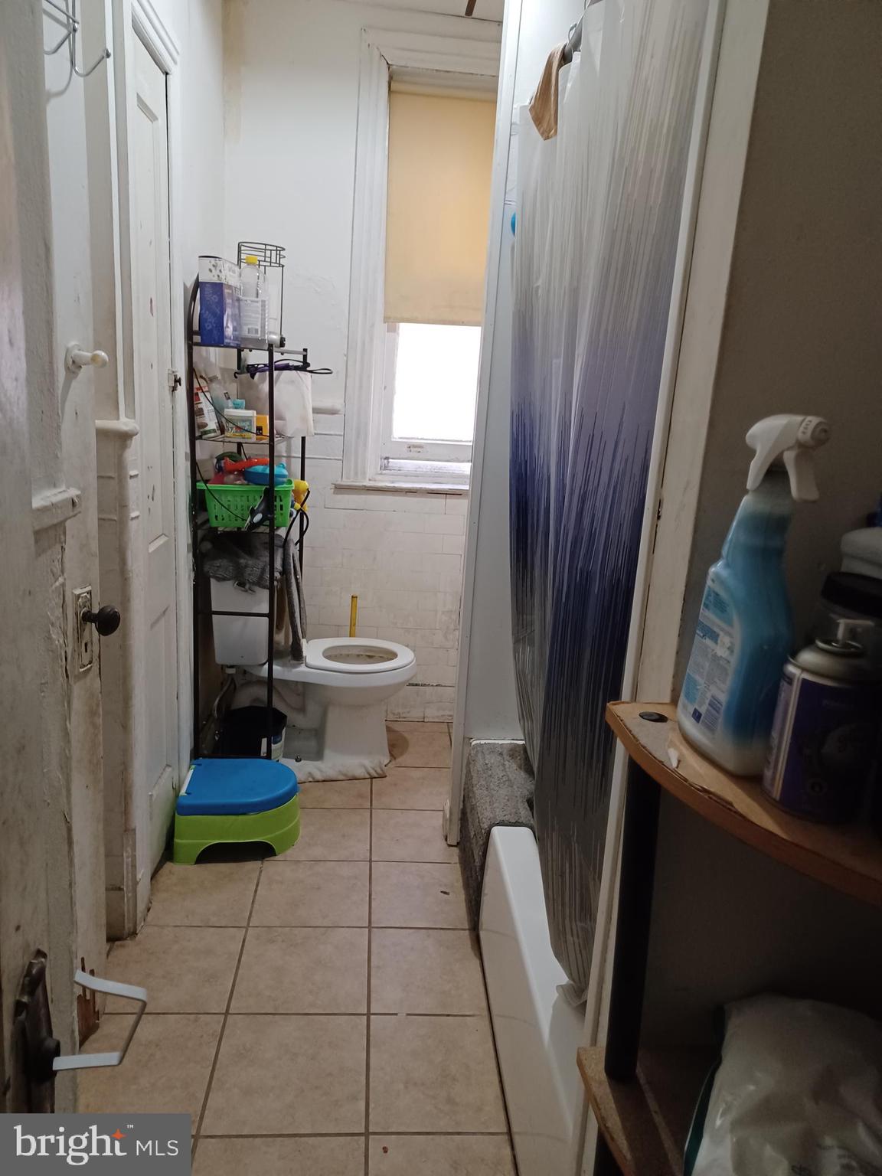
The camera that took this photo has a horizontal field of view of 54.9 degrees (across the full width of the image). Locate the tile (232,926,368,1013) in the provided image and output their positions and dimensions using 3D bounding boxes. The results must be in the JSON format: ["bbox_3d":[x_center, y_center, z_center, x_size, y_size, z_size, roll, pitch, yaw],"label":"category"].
[{"bbox_3d":[-0.326,0.910,2.024,0.305,0.010,0.300,2,14,-5],"label":"tile"}]

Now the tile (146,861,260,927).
[{"bbox_3d":[-0.644,0.822,2.292,0.282,0.010,0.300,2,14,-5],"label":"tile"}]

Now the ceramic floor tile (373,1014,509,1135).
[{"bbox_3d":[-0.004,0.984,1.728,0.285,0.010,0.300,3,14,-5],"label":"ceramic floor tile"}]

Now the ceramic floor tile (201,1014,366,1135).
[{"bbox_3d":[-0.304,0.986,1.731,0.305,0.010,0.300,2,14,-5],"label":"ceramic floor tile"}]

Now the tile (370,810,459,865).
[{"bbox_3d":[-0.062,0.765,2.614,0.300,0.010,0.300,3,14,-5],"label":"tile"}]

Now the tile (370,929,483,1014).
[{"bbox_3d":[-0.026,0.911,2.023,0.285,0.010,0.300,3,14,-5],"label":"tile"}]

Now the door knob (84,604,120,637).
[{"bbox_3d":[-0.618,0.058,1.545,0.058,0.056,0.056,7,14,12],"label":"door knob"}]

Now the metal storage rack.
[{"bbox_3d":[-0.624,-0.217,2.843,0.250,1.735,0.620,3,14,-1],"label":"metal storage rack"}]

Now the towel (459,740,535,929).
[{"bbox_3d":[0.153,0.676,2.359,0.165,0.310,0.480,3,14,-5],"label":"towel"}]

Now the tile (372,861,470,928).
[{"bbox_3d":[-0.053,0.846,2.343,0.280,0.010,0.300,2,14,-5],"label":"tile"}]

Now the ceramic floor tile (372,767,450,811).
[{"bbox_3d":[-0.084,0.691,2.909,0.300,0.010,0.300,3,14,-5],"label":"ceramic floor tile"}]

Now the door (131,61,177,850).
[{"bbox_3d":[-0.751,-0.234,2.187,0.038,2.060,0.410,2,14,-5],"label":"door"}]

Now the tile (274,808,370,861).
[{"bbox_3d":[-0.366,0.751,2.588,0.300,0.010,0.300,3,14,-5],"label":"tile"}]

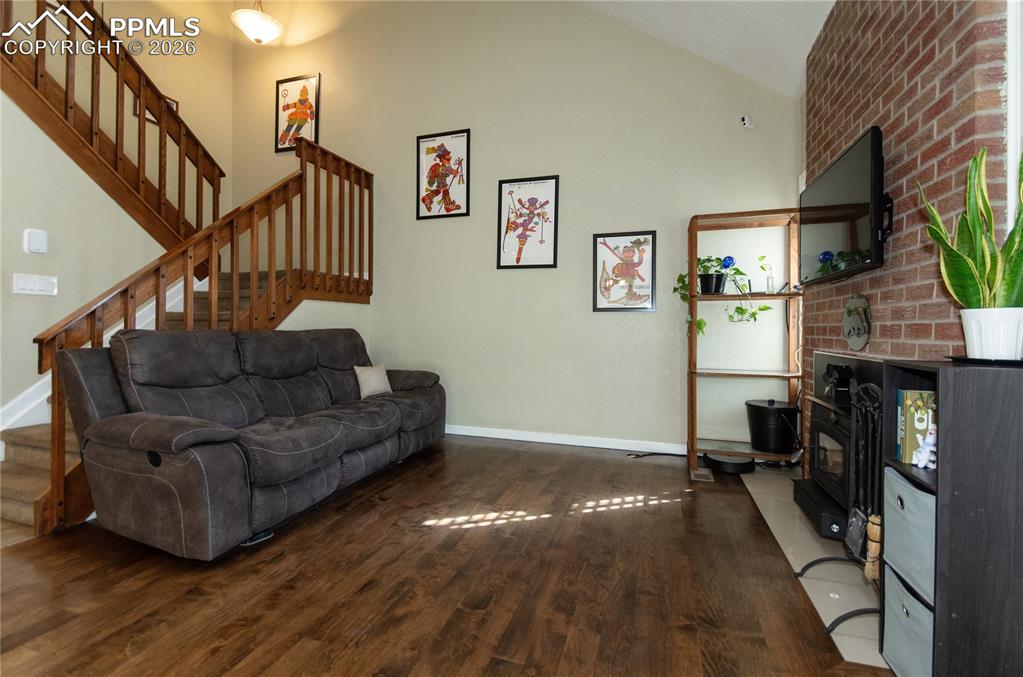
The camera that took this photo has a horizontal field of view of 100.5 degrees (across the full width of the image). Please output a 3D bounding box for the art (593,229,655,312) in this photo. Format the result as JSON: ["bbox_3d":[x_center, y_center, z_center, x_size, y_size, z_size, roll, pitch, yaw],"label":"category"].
[{"bbox_3d":[0.984,-0.575,3.709,0.530,0.694,0.025,1,0,18],"label":"art"}]

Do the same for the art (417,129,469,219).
[{"bbox_3d":[-0.684,-1.628,4.256,0.592,0.853,0.025,1,0,18],"label":"art"}]

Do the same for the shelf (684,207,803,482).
[{"bbox_3d":[1.730,0.036,3.253,0.701,1.894,0.384,1,0,18],"label":"shelf"}]

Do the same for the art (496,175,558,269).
[{"bbox_3d":[0.152,-1.077,3.982,0.583,0.848,0.025,1,1,18],"label":"art"}]

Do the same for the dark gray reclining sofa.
[{"bbox_3d":[-1.420,0.442,3.074,1.000,1.024,2.357,1,0,16],"label":"dark gray reclining sofa"}]

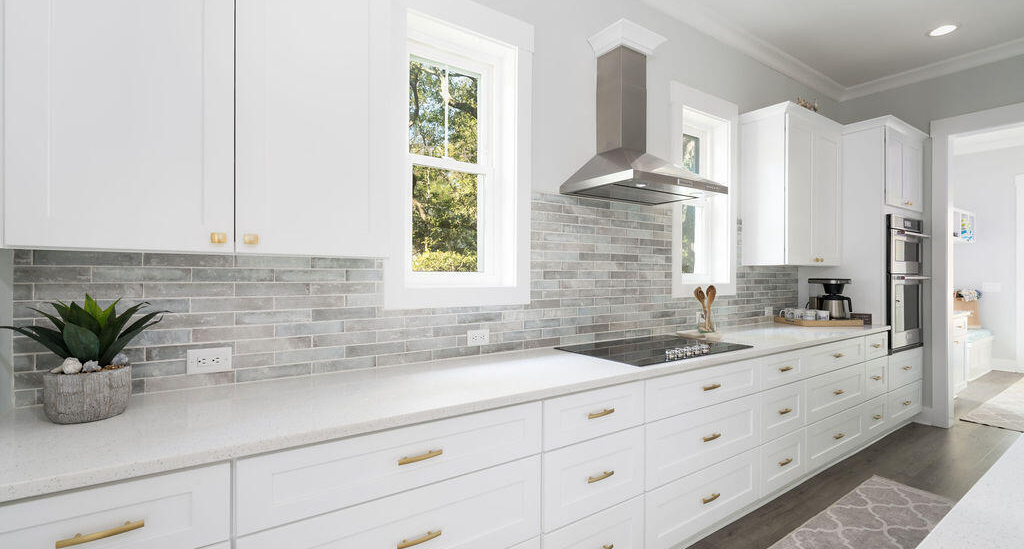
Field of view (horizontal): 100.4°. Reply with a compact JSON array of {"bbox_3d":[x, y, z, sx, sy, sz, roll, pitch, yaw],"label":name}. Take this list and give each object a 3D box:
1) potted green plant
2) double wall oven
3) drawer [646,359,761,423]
[{"bbox_3d":[-1.166,0.223,1.183,0.330,0.331,0.310,0,0,-33],"label":"potted green plant"},{"bbox_3d":[3.010,0.070,3.651,0.755,1.046,0.620,0,0,-33],"label":"double wall oven"},{"bbox_3d":[0.815,0.536,2.236,0.919,0.176,0.520,0,0,-33],"label":"drawer"}]

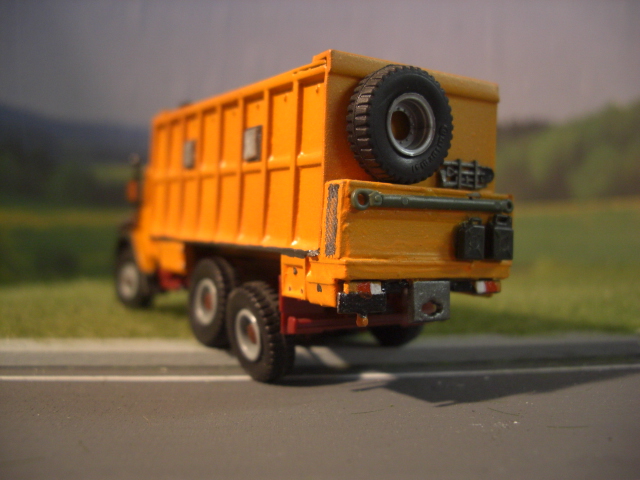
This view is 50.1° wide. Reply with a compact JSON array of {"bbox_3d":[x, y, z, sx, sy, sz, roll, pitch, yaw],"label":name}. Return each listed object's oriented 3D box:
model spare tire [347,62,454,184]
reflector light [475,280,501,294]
[{"bbox_3d":[0.010,-0.014,0.084,0.014,0.014,0.004,2,1,-31],"label":"model spare tire"},{"bbox_3d":[0.022,0.006,0.091,0.004,0.002,0.001,2,1,-31],"label":"reflector light"}]

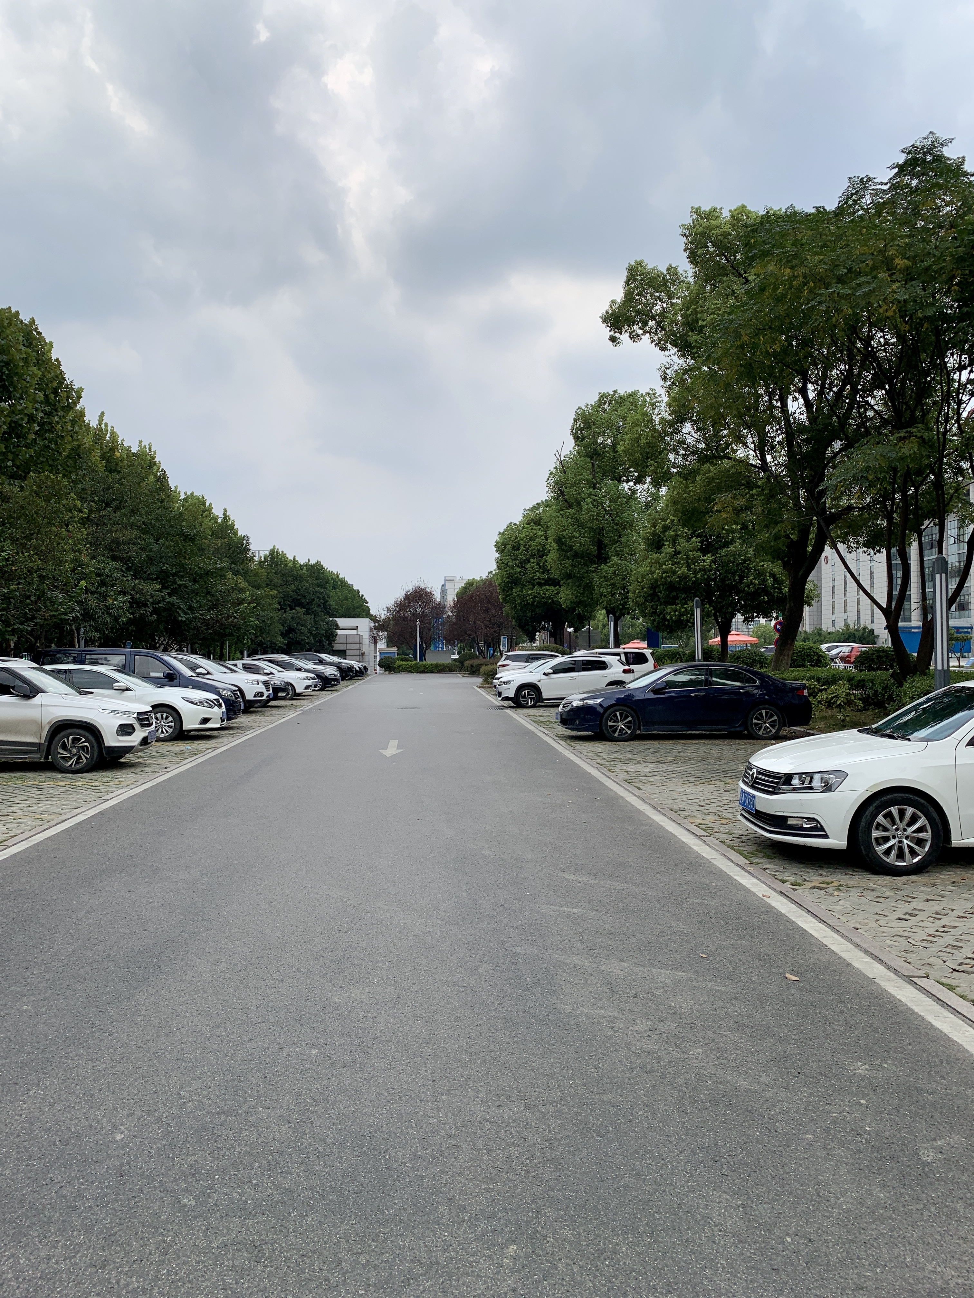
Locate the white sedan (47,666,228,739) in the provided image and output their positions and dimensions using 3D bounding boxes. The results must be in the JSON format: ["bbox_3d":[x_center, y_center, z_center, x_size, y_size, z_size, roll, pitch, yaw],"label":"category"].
[{"bbox_3d":[-7.765,1.062,19.899,4.850,1.490,1.830,0,0,-4],"label":"white sedan"}]

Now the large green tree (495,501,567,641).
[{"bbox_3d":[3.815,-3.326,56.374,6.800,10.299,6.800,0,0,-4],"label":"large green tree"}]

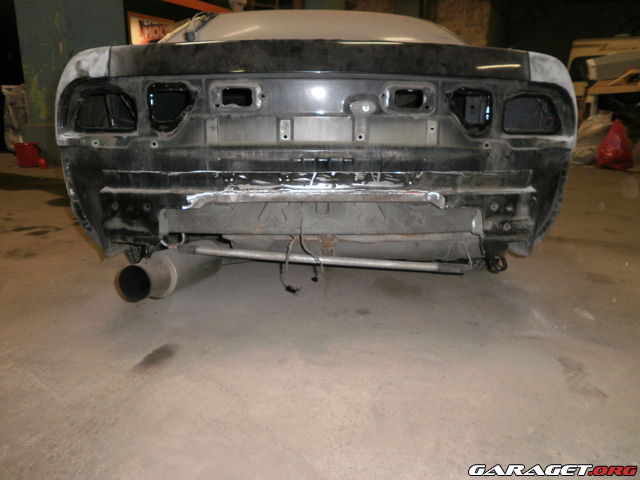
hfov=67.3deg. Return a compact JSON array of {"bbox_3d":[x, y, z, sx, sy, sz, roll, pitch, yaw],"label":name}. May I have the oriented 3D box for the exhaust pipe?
[{"bbox_3d":[-0.540,0.106,1.776,0.164,0.164,0.580,2,6,8],"label":"exhaust pipe"}]

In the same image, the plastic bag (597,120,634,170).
[{"bbox_3d":[3.418,-1.111,5.561,0.400,0.560,0.380,10,19,30],"label":"plastic bag"}]

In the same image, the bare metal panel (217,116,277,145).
[{"bbox_3d":[-0.218,-0.325,1.434,0.179,0.085,0.020,0,16,-1],"label":"bare metal panel"}]

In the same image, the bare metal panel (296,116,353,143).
[{"bbox_3d":[0.011,-0.329,1.435,0.173,0.077,0.020,0,16,-1],"label":"bare metal panel"}]

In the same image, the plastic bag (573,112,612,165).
[{"bbox_3d":[3.423,-1.283,6.084,0.560,0.600,0.480,9,18,28],"label":"plastic bag"}]

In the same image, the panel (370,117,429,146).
[{"bbox_3d":[0.236,-0.326,1.439,0.181,0.086,0.020,0,16,-1],"label":"panel"}]

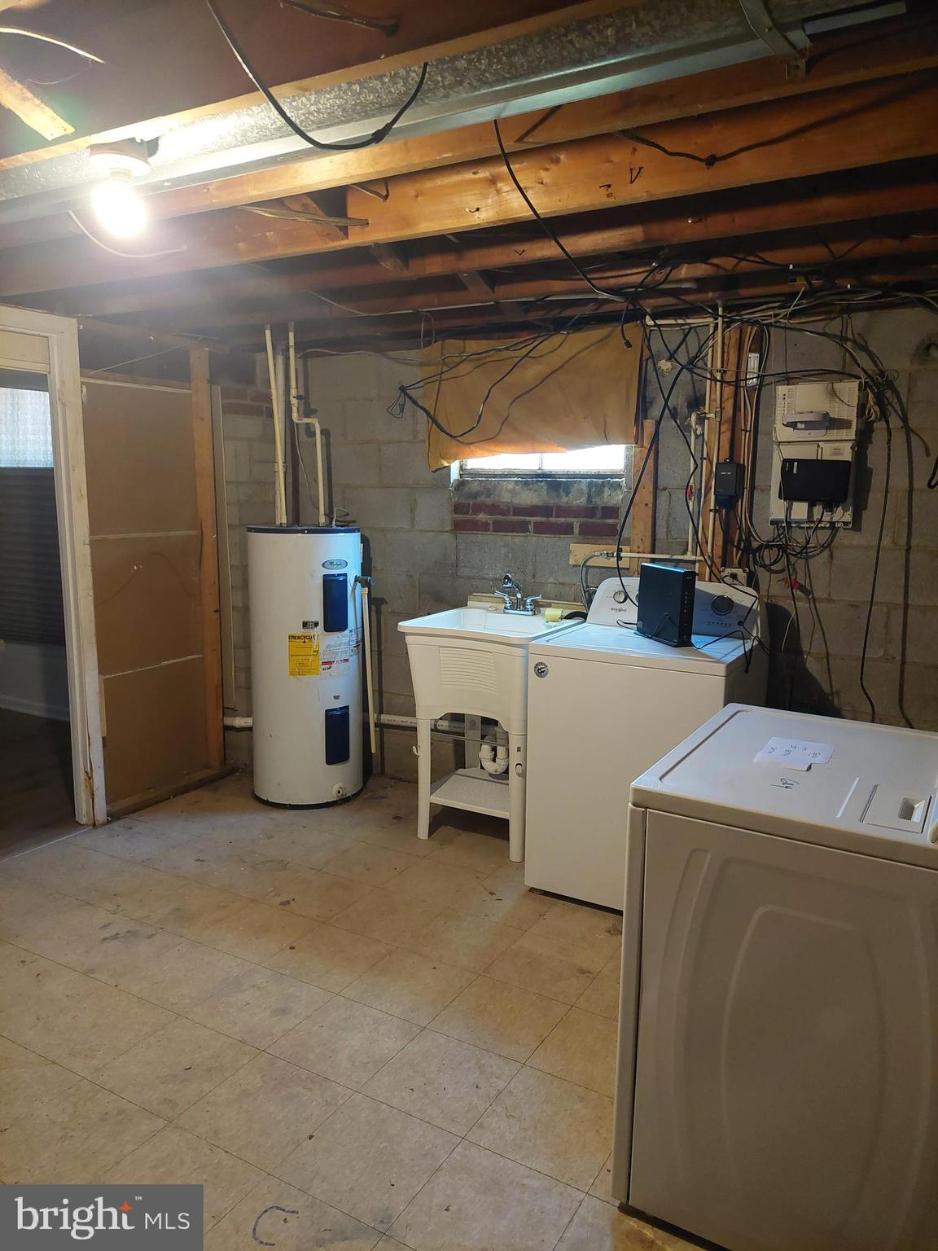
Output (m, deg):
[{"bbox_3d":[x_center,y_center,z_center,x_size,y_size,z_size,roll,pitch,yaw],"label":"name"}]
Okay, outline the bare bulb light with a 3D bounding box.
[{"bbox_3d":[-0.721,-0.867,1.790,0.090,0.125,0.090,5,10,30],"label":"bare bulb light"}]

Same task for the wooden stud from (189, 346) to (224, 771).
[{"bbox_3d":[-1.305,-0.288,4.310,0.089,2.082,0.038,5,10,30],"label":"wooden stud"}]

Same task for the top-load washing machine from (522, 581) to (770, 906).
[{"bbox_3d":[0.680,0.417,3.234,0.690,1.105,0.690,5,10,30],"label":"top-load washing machine"}]

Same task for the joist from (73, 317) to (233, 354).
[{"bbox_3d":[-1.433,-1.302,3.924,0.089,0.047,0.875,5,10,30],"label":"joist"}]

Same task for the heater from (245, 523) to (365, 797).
[{"bbox_3d":[-0.777,0.180,4.173,0.520,1.275,0.520,0,9,0],"label":"heater"}]

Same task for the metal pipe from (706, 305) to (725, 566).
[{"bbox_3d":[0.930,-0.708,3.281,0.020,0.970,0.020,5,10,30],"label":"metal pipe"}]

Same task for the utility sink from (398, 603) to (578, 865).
[{"bbox_3d":[0.102,0.434,3.724,0.635,0.915,0.570,5,10,30],"label":"utility sink"}]

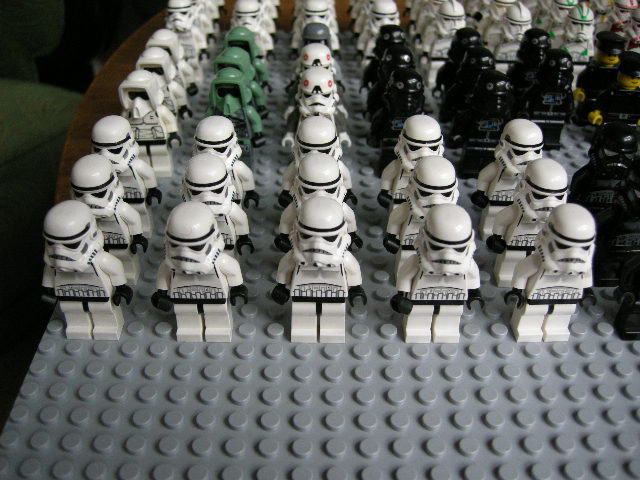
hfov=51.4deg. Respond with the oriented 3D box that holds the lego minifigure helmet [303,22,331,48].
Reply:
[{"bbox_3d":[-0.001,-0.085,0.278,0.012,0.010,0.013,0,36,-1],"label":"lego minifigure helmet"}]

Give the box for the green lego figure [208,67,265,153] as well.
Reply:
[{"bbox_3d":[-0.033,-0.044,0.249,0.025,0.043,0.014,0,36,-1],"label":"green lego figure"}]

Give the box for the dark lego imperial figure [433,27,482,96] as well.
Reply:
[{"bbox_3d":[0.062,-0.071,0.289,0.025,0.043,0.014,0,36,-1],"label":"dark lego imperial figure"}]

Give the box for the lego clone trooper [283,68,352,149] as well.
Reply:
[{"bbox_3d":[-0.001,-0.042,0.246,0.025,0.043,0.015,0,36,-1],"label":"lego clone trooper"}]

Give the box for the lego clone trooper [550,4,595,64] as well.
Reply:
[{"bbox_3d":[0.121,-0.091,0.321,0.025,0.044,0.015,0,36,-1],"label":"lego clone trooper"}]

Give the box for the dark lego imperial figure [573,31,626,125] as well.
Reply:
[{"bbox_3d":[0.123,-0.070,0.292,0.025,0.044,0.014,0,36,-1],"label":"dark lego imperial figure"}]

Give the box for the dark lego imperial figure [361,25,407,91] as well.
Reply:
[{"bbox_3d":[0.031,-0.071,0.289,0.025,0.043,0.015,0,36,-1],"label":"dark lego imperial figure"}]

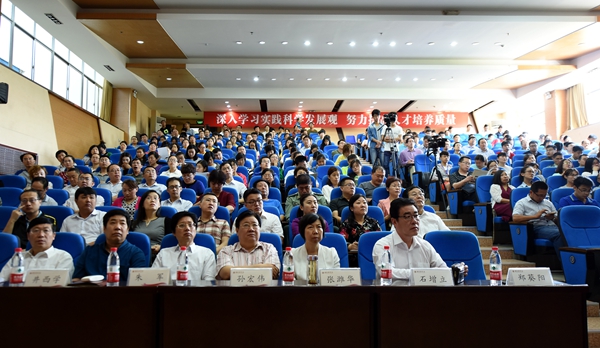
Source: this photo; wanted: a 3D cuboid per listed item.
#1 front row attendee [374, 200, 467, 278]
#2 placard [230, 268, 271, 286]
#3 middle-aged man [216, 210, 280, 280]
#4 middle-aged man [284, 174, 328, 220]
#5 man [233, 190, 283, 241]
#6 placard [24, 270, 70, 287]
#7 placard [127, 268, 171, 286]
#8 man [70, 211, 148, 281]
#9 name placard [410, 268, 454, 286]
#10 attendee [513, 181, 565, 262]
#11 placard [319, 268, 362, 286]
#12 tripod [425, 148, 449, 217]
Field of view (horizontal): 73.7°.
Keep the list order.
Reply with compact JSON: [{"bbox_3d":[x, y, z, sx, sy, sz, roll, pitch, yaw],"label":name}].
[{"bbox_3d":[0.766,0.822,2.773,0.580,1.300,0.850,1,-4,-15],"label":"front row attendee"},{"bbox_3d":[-0.284,0.597,2.296,0.235,0.108,0.085,0,-4,0],"label":"placard"},{"bbox_3d":[-0.374,0.875,2.849,0.560,1.221,0.750,0,-4,-2],"label":"middle-aged man"},{"bbox_3d":[0.077,0.606,4.721,0.540,1.221,0.750,0,-4,0],"label":"middle-aged man"},{"bbox_3d":[-0.389,0.749,3.541,0.520,1.240,0.780,0,-4,-6],"label":"man"},{"bbox_3d":[-1.321,0.545,2.091,0.225,0.105,0.080,0,-4,0],"label":"placard"},{"bbox_3d":[-0.787,0.545,2.091,0.225,0.105,0.080,0,-4,0],"label":"placard"},{"bbox_3d":[-1.349,0.851,2.633,0.540,1.220,0.780,0,-4,-6],"label":"man"},{"bbox_3d":[0.694,0.545,2.091,0.225,0.105,0.080,0,-4,0],"label":"name placard"},{"bbox_3d":[2.715,0.696,4.386,0.550,1.240,0.820,0,-4,1],"label":"attendee"},{"bbox_3d":[0.233,0.597,2.296,0.235,0.108,0.085,0,-4,0],"label":"placard"},{"bbox_3d":[2.390,0.162,7.004,0.620,1.250,0.620,0,-4,0],"label":"tripod"}]

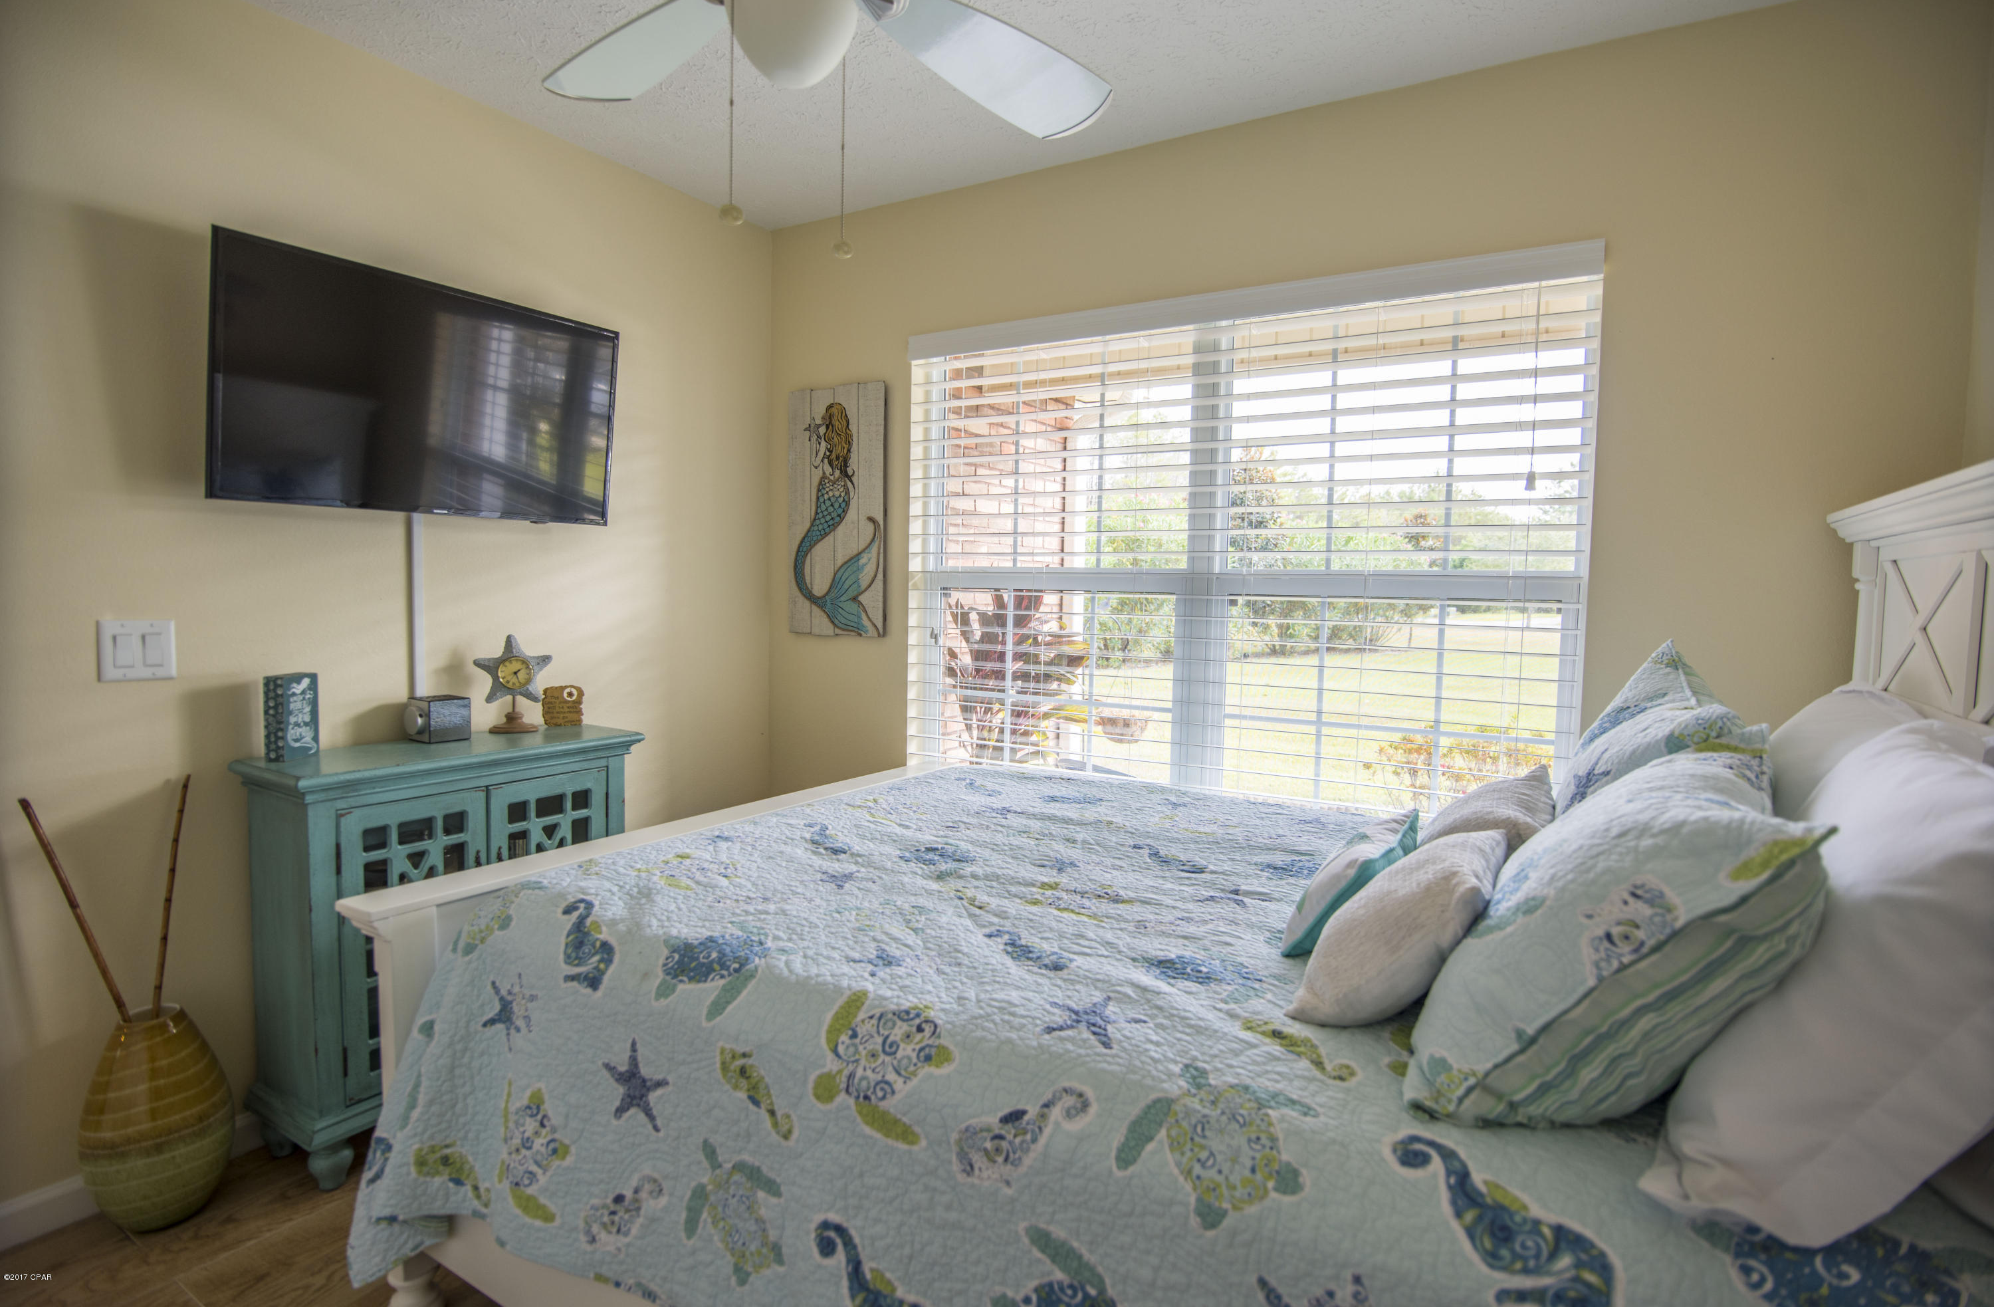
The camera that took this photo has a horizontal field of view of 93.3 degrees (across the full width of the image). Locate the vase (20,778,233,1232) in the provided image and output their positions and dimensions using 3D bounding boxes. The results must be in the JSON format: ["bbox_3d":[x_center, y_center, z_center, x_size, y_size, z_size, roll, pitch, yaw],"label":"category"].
[{"bbox_3d":[-1.640,0.678,1.801,0.215,0.840,0.270,3,4,34],"label":"vase"}]

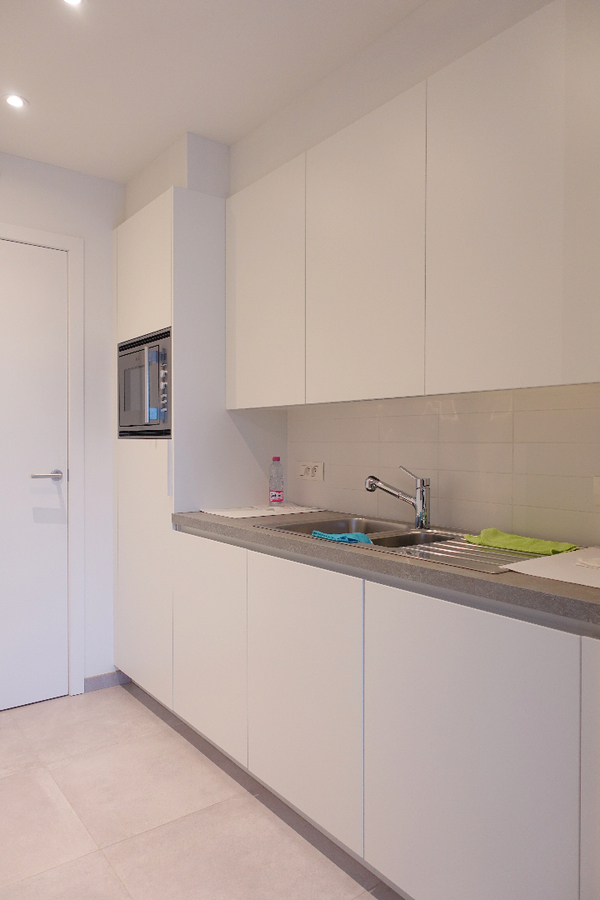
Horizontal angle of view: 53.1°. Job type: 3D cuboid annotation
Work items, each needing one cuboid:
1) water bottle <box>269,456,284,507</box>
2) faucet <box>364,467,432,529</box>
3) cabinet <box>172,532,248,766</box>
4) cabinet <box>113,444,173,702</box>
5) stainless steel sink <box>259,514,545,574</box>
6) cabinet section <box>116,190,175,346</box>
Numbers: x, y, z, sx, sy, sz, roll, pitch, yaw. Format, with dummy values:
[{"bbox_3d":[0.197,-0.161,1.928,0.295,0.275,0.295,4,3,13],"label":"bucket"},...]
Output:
[{"bbox_3d":[-0.107,0.147,2.772,0.064,0.226,0.064,0,1,0],"label":"water bottle"},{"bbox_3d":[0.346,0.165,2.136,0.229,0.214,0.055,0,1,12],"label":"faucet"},{"bbox_3d":[-0.123,0.714,2.459,0.587,0.753,0.567,-1,1,-38],"label":"cabinet"},{"bbox_3d":[-0.499,0.515,2.936,0.587,1.136,0.652,-1,1,-38],"label":"cabinet"},{"bbox_3d":[0.344,0.358,1.915,0.499,0.170,0.990,-1,1,-38],"label":"stainless steel sink"},{"bbox_3d":[-0.516,-0.852,3.051,0.600,0.601,0.619,-1,1,-38],"label":"cabinet section"}]

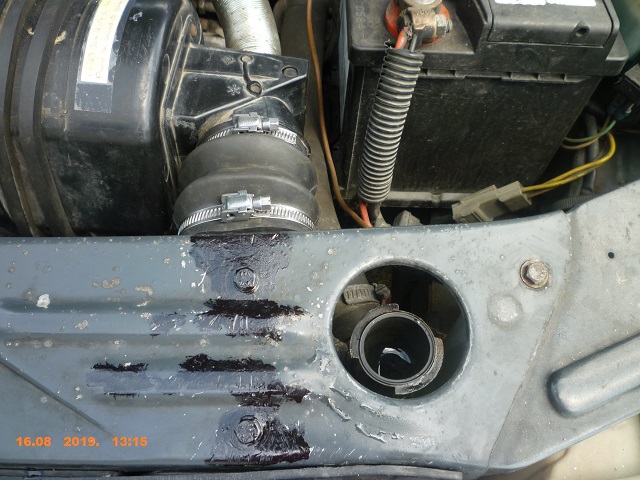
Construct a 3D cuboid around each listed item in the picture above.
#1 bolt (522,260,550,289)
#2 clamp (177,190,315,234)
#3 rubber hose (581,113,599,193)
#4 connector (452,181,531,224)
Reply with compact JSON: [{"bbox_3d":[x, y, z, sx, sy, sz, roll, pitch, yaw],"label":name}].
[{"bbox_3d":[0.117,0.018,0.291,0.016,0.008,0.016,-1,71,2],"label":"bolt"},{"bbox_3d":[-0.044,0.002,0.357,0.094,0.102,0.015,1,63,-2],"label":"clamp"},{"bbox_3d":[0.248,-0.078,0.490,0.014,0.011,0.073,3,88,0],"label":"rubber hose"},{"bbox_3d":[0.120,-0.025,0.375,0.054,0.018,0.022,-24,66,-14],"label":"connector"}]

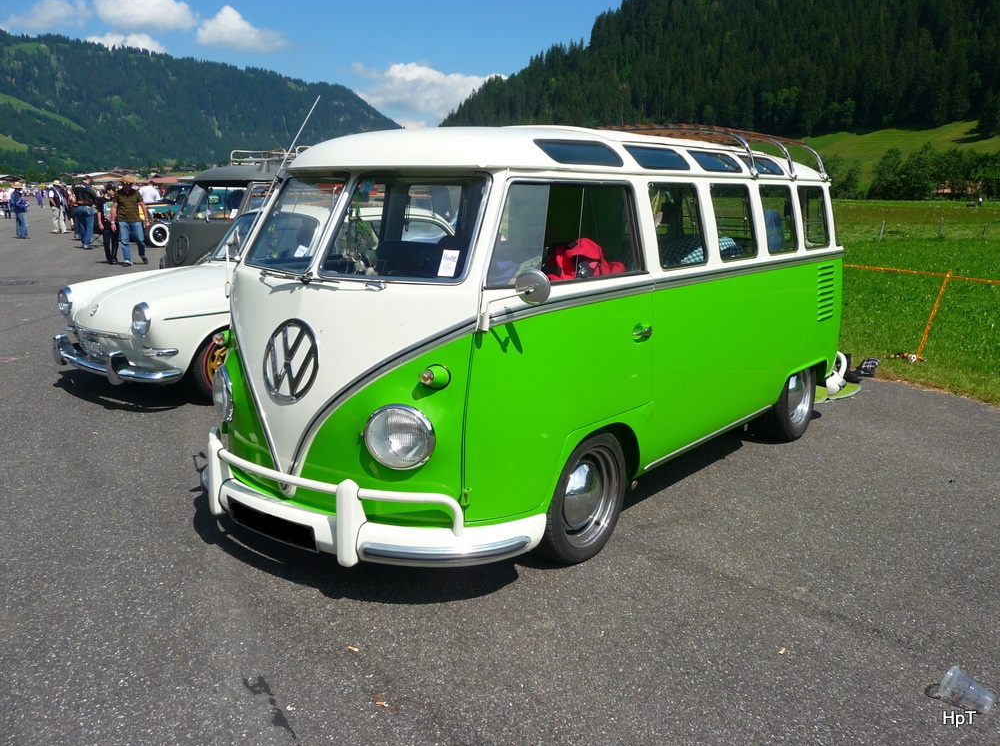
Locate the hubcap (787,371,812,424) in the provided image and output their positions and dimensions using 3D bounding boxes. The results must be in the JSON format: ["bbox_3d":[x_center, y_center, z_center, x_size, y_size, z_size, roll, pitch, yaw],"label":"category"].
[{"bbox_3d":[1.828,0.119,5.365,0.100,0.420,0.420,10,15,37],"label":"hubcap"}]

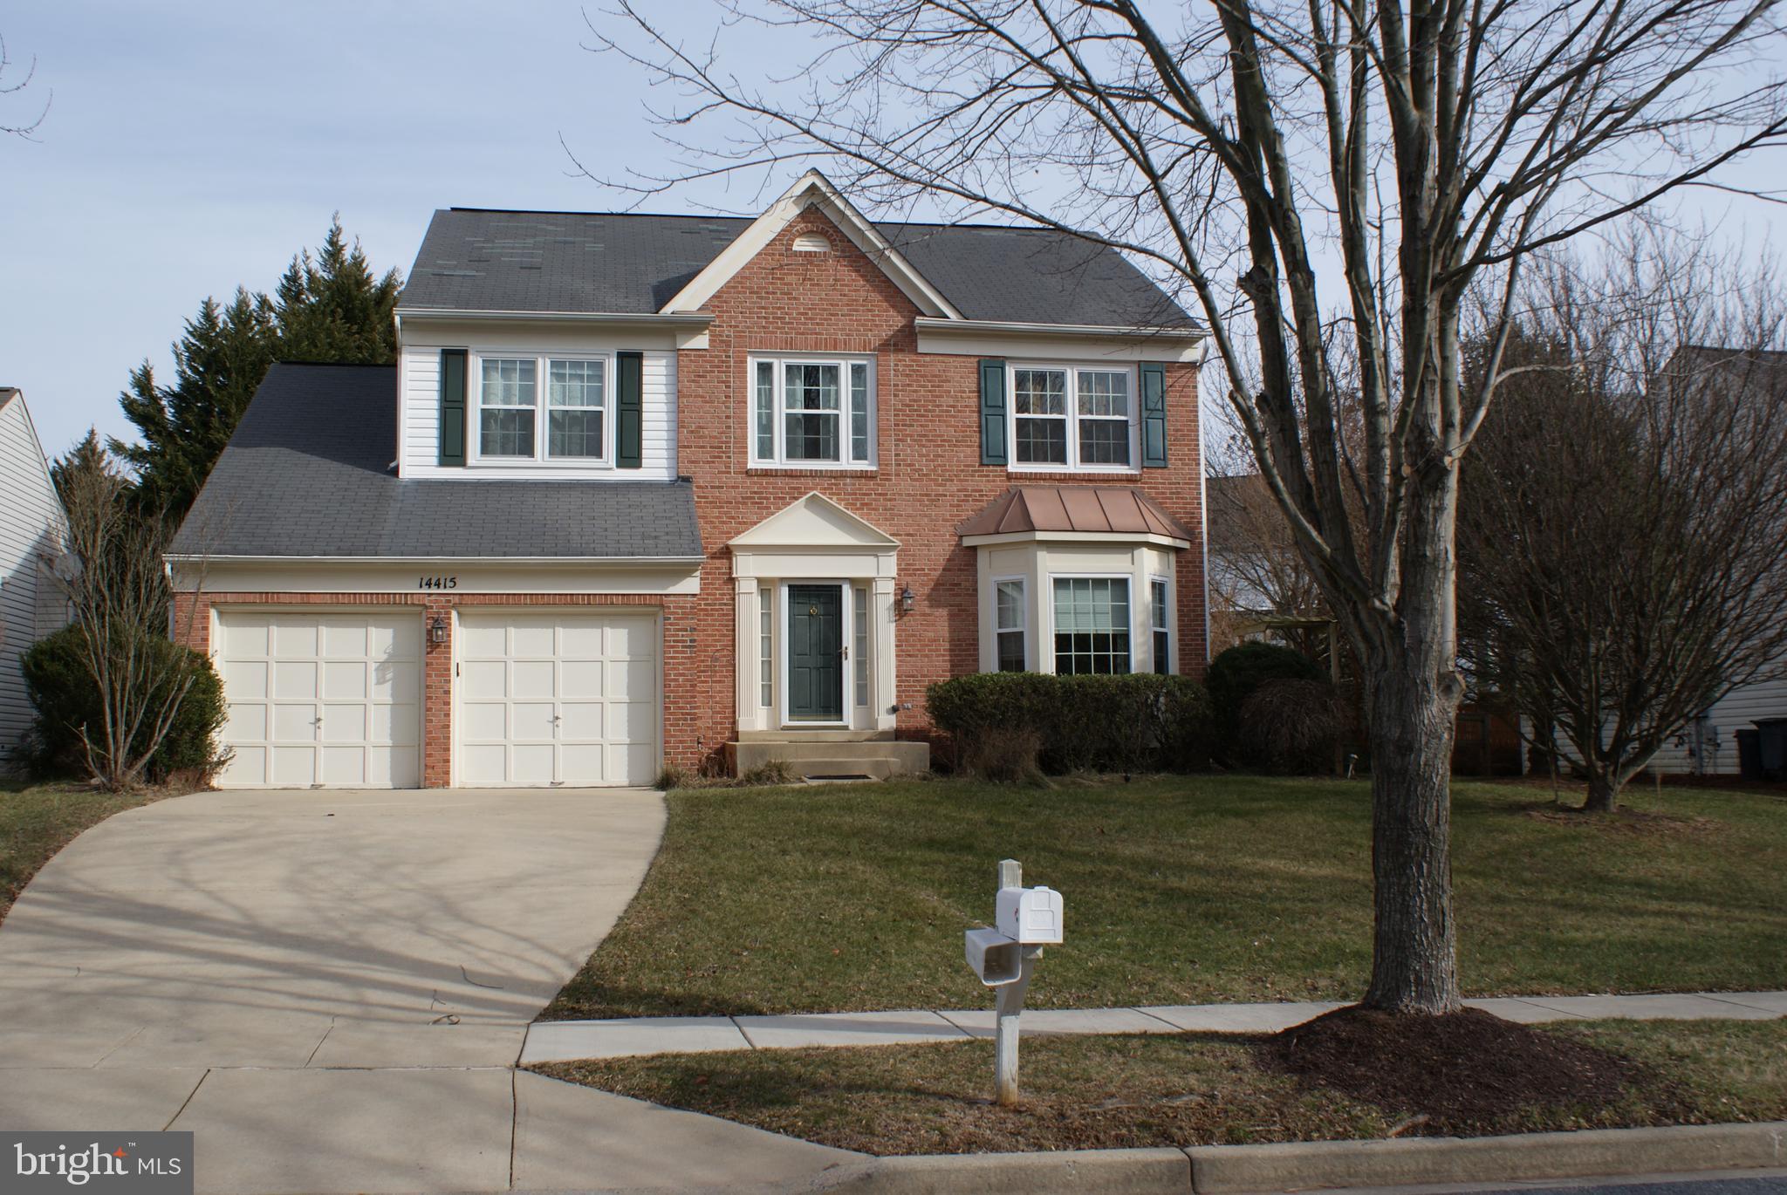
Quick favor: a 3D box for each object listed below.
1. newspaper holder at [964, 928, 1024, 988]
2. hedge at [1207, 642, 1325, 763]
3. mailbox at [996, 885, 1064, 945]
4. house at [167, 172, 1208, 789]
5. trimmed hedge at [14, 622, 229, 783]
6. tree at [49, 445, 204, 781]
[{"bbox_3d":[0.465,1.690,7.640,0.175,0.185,0.420,0,-6,-8],"label":"newspaper holder"},{"bbox_3d":[5.124,1.457,22.500,1.650,1.720,1.600,0,-6,-8],"label":"hedge"},{"bbox_3d":[0.632,1.473,7.620,0.200,0.250,0.510,0,-6,-8],"label":"mailbox"},{"bbox_3d":[-2.693,-1.892,25.786,13.400,9.400,11.000,0,-6,-8],"label":"house"},{"bbox_3d":[-8.826,1.225,18.800,2.300,1.800,2.000,0,-6,-8],"label":"trimmed hedge"},{"bbox_3d":[-8.514,0.242,18.300,1.720,3.850,1.700,0,-6,-8],"label":"tree"}]

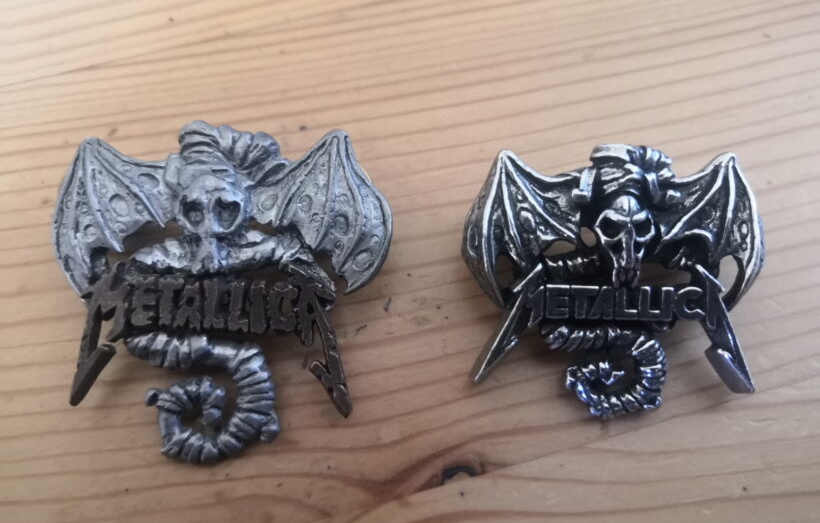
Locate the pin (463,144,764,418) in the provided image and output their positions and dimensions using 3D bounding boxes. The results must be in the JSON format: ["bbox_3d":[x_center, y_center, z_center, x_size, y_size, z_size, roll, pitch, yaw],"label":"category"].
[{"bbox_3d":[0.031,0.001,0.095,0.046,0.014,0.045,1,62,1],"label":"pin"}]

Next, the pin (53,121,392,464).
[{"bbox_3d":[-0.029,0.001,0.095,0.052,0.014,0.056,-1,62,-1],"label":"pin"}]

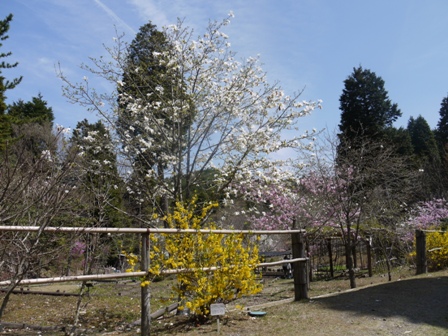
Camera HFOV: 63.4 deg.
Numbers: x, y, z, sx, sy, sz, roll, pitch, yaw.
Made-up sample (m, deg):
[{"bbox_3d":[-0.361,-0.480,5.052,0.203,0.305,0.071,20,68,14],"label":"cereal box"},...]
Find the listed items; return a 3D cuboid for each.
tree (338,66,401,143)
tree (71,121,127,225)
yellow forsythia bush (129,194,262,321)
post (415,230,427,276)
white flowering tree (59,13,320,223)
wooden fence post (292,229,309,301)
[{"bbox_3d":[14.641,-1.821,36.778,6.200,18.011,6.000,0,-9,0],"label":"tree"},{"bbox_3d":[-8.341,1.030,24.151,3.800,8.973,3.600,0,-9,0],"label":"tree"},{"bbox_3d":[-0.377,1.212,4.969,1.900,1.616,1.600,0,-9,0],"label":"yellow forsythia bush"},{"bbox_3d":[5.134,2.202,9.469,0.250,1.122,0.250,0,-9,0],"label":"post"},{"bbox_3d":[-0.647,-0.266,6.630,4.500,5.536,4.200,0,-9,0],"label":"white flowering tree"},{"bbox_3d":[1.362,1.727,6.456,0.220,1.210,0.220,0,-9,0],"label":"wooden fence post"}]

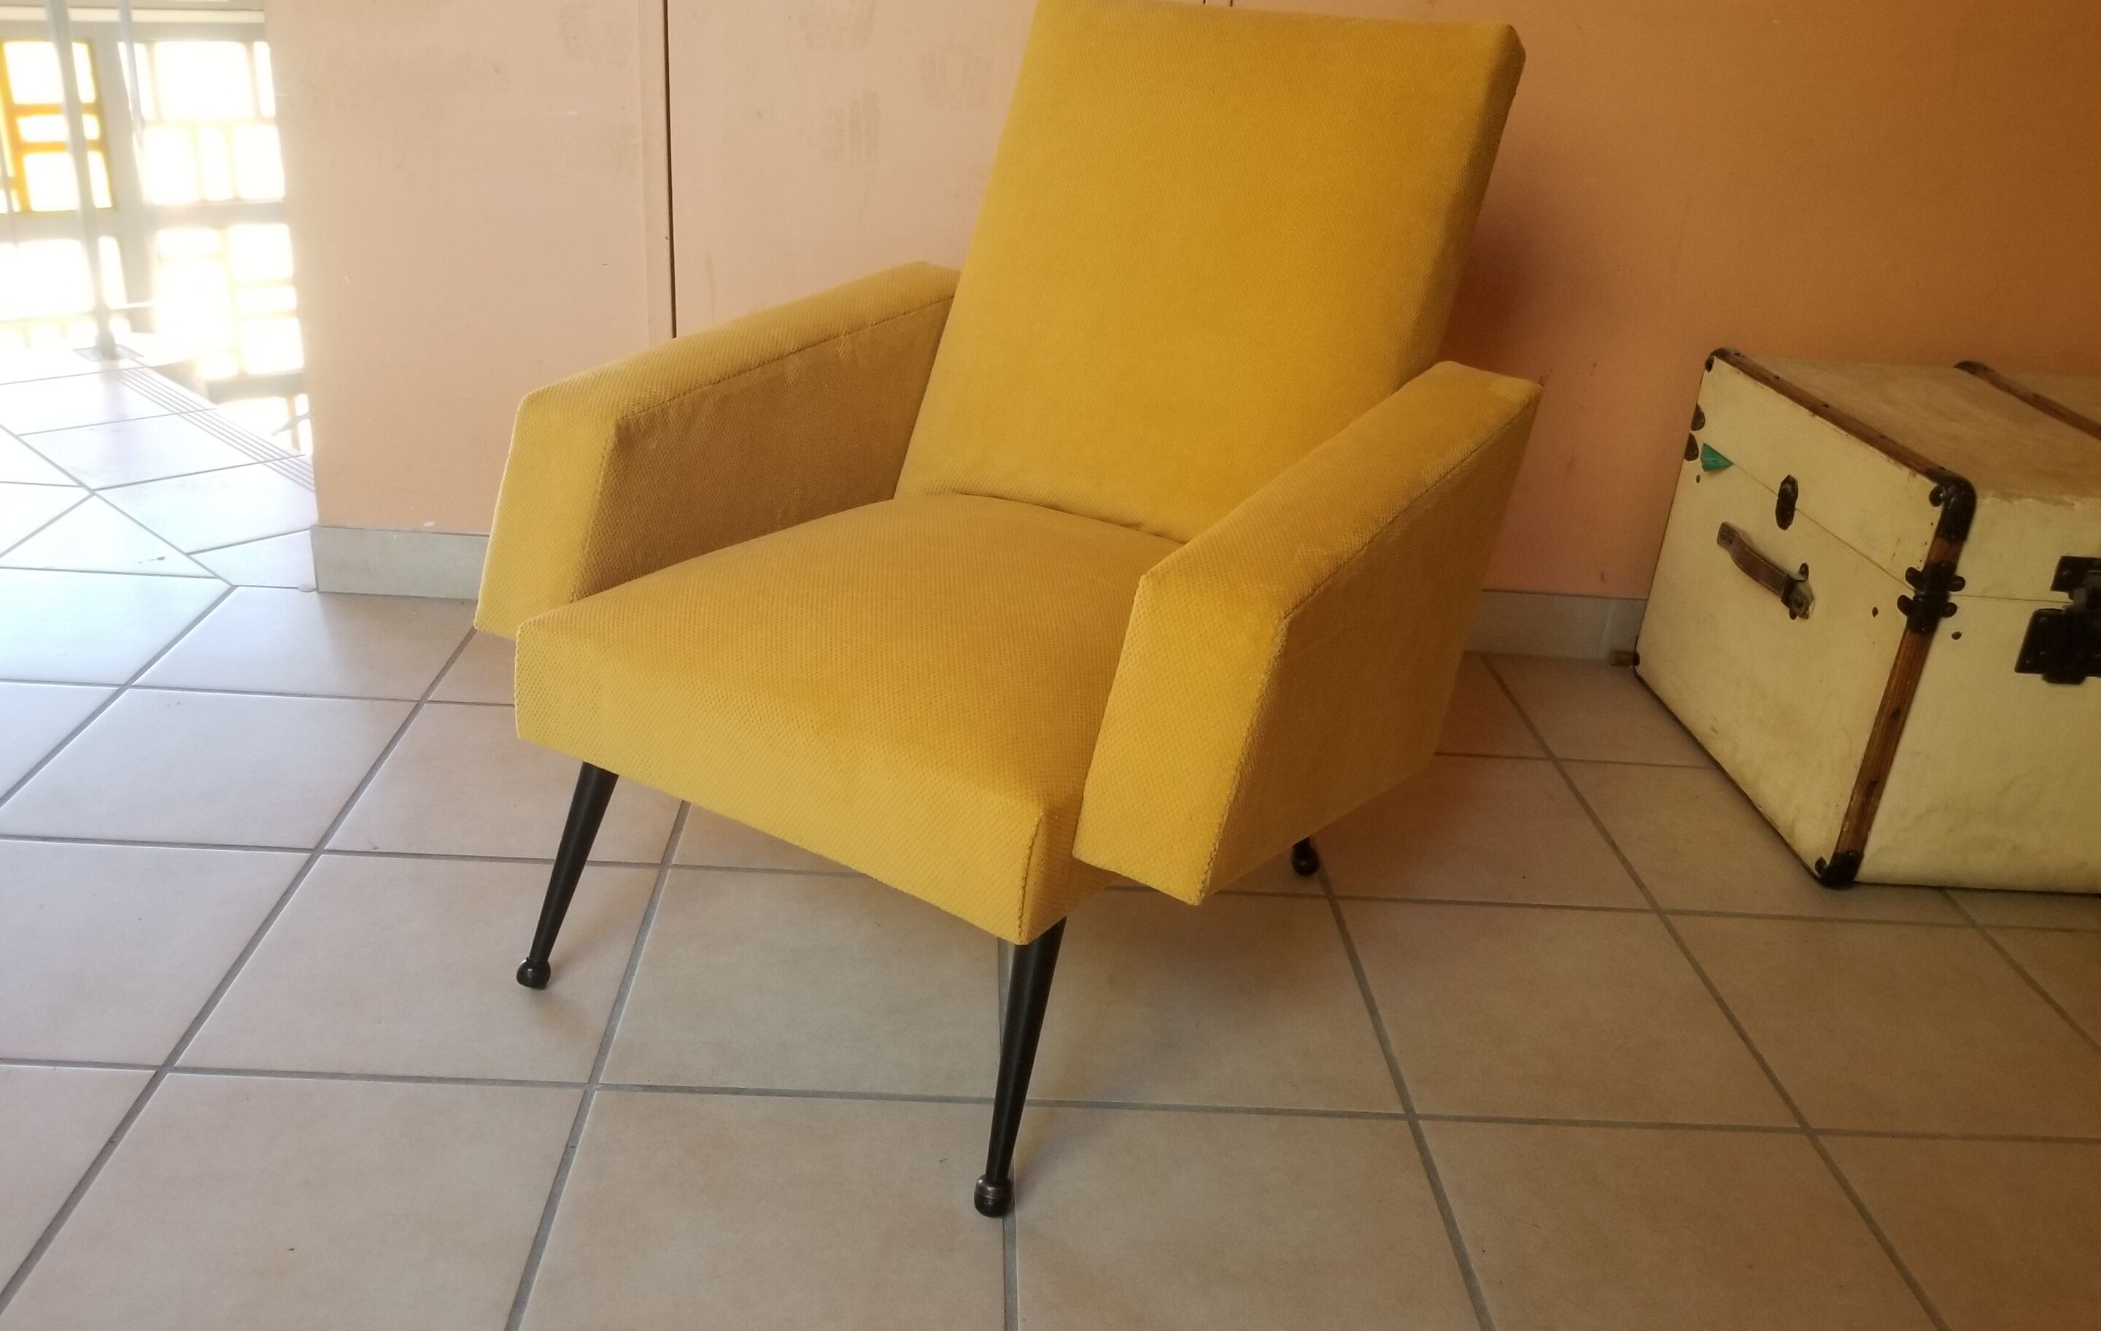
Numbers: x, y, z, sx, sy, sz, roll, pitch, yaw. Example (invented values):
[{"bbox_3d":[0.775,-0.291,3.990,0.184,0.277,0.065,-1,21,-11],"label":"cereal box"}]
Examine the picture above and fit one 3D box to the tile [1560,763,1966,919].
[{"bbox_3d":[0.795,0.201,1.803,0.331,0.010,0.325,3,25,-4],"label":"tile"}]

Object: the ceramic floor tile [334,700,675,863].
[{"bbox_3d":[-0.556,0.127,1.714,0.331,0.010,0.325,3,25,-4],"label":"ceramic floor tile"}]

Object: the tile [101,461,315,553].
[{"bbox_3d":[-1.239,-0.235,2.377,0.324,0.010,0.252,24,31,36],"label":"tile"}]

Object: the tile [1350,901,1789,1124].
[{"bbox_3d":[0.467,0.321,1.480,0.331,0.010,0.325,3,25,-4],"label":"tile"}]

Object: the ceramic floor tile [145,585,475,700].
[{"bbox_3d":[-0.905,-0.030,1.991,0.331,0.010,0.325,3,25,-4],"label":"ceramic floor tile"}]

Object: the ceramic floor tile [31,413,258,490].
[{"bbox_3d":[-1.485,-0.346,2.574,0.332,0.010,0.252,24,31,36],"label":"ceramic floor tile"}]

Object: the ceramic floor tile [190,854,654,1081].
[{"bbox_3d":[-0.542,0.265,1.414,0.331,0.010,0.325,3,25,-4],"label":"ceramic floor tile"}]

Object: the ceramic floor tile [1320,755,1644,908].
[{"bbox_3d":[0.456,0.183,1.780,0.331,0.010,0.325,3,25,-4],"label":"ceramic floor tile"}]

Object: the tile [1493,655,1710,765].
[{"bbox_3d":[0.781,0.064,2.102,0.331,0.010,0.325,3,25,-4],"label":"tile"}]

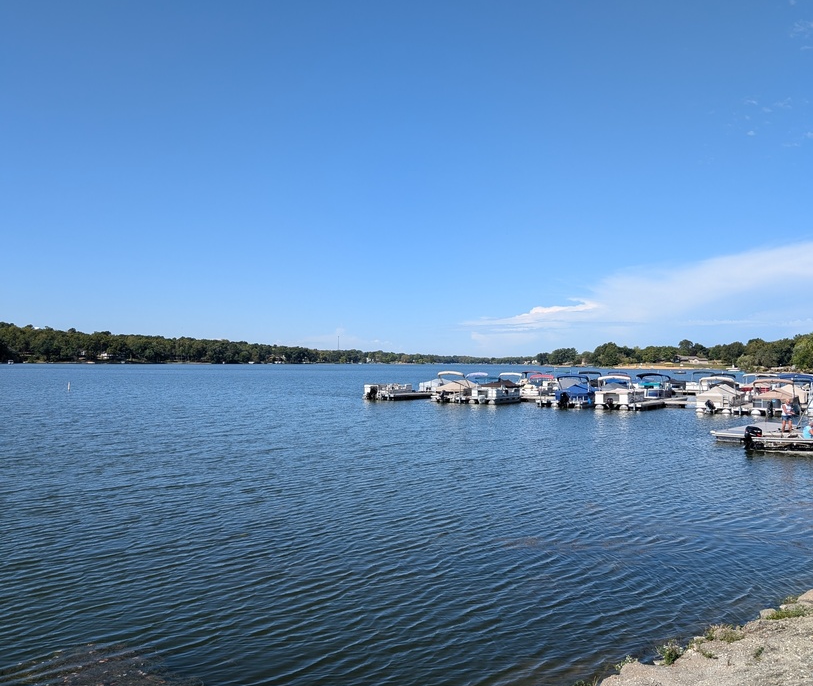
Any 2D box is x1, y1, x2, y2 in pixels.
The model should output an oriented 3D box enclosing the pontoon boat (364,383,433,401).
[{"bbox_3d":[-0.870,4.772,74.700,3.800,1.600,7.000,0,-2,30],"label":"pontoon boat"}]

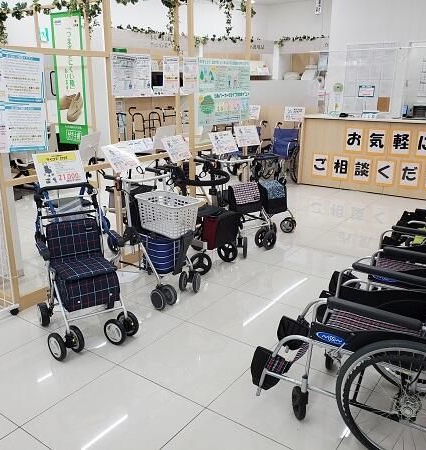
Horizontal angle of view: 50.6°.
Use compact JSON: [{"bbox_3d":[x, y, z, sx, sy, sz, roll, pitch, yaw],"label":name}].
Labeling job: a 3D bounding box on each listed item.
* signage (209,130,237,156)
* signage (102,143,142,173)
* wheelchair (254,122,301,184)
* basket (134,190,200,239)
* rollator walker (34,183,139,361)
[{"bbox_3d":[0.109,-0.772,4.220,0.300,0.210,0.012,-15,-5,-41],"label":"signage"},{"bbox_3d":[-0.690,-0.518,3.430,0.012,0.210,0.300,-25,0,36],"label":"signage"},{"bbox_3d":[1.048,-1.129,7.256,0.600,0.910,1.000,12,20,34],"label":"wheelchair"},{"bbox_3d":[-0.330,-0.078,3.183,0.285,0.225,0.450,-14,22,-40],"label":"basket"},{"bbox_3d":[-0.806,0.249,2.729,0.500,0.860,0.600,-10,20,-31],"label":"rollator walker"}]

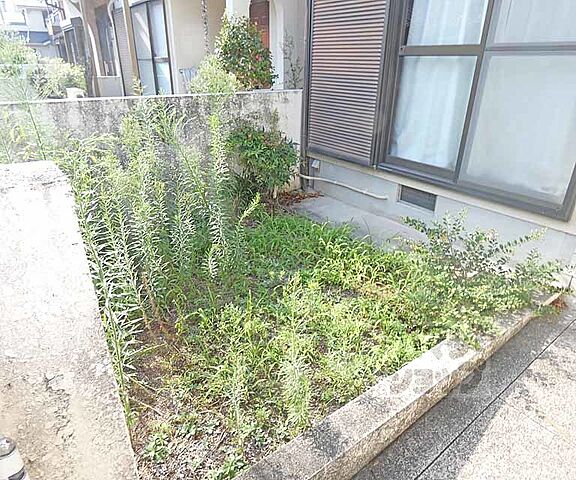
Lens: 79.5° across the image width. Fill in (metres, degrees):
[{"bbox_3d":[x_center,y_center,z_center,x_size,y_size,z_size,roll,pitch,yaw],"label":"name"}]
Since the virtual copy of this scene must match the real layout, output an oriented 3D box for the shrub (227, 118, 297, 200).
[{"bbox_3d":[-0.292,-0.843,3.873,0.774,0.975,0.696,1,27,0],"label":"shrub"}]

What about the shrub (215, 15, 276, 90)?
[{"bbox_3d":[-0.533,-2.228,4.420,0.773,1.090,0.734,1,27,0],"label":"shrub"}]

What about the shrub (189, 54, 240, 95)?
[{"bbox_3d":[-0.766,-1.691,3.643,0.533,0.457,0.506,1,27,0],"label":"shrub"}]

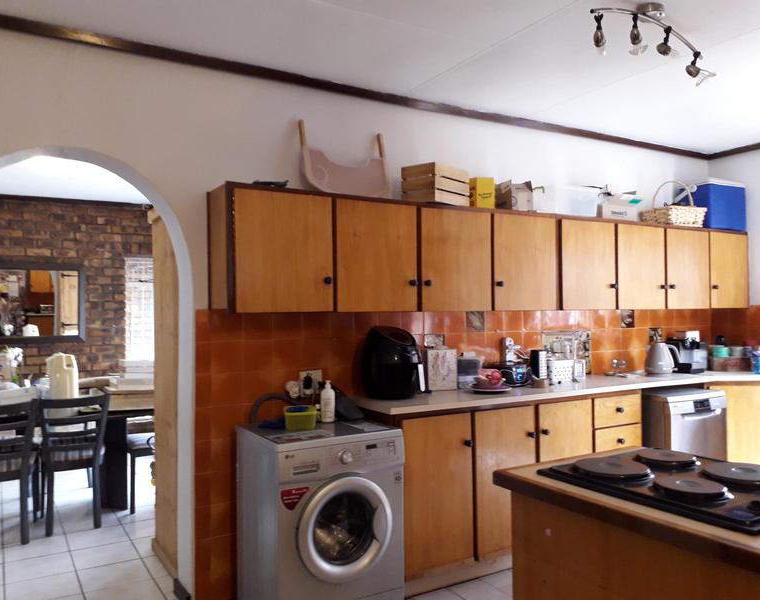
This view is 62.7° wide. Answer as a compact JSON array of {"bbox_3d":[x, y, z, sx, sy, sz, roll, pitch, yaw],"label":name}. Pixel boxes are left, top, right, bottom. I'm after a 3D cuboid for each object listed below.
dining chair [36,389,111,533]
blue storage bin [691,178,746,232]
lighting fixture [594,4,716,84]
[{"bbox_3d":[-2.032,1.041,4.118,0.400,0.880,0.520,0,-1,-31],"label":"dining chair"},{"bbox_3d":[2.579,-0.709,4.891,0.450,0.370,0.285,0,-2,-31],"label":"blue storage bin"},{"bbox_3d":[1.196,-1.088,2.655,0.880,0.230,0.210,0,-1,-31],"label":"lighting fixture"}]

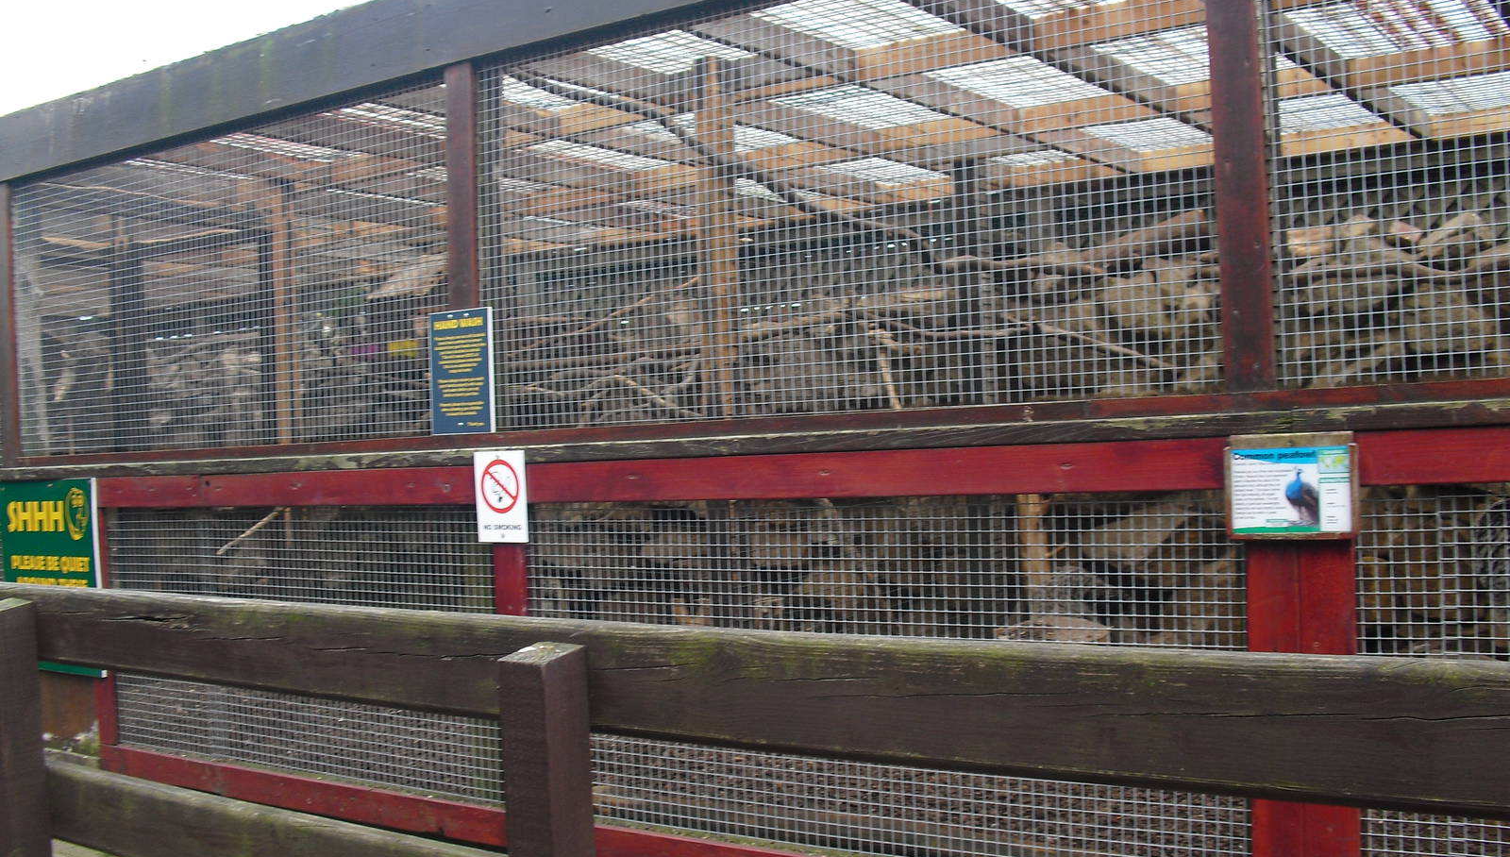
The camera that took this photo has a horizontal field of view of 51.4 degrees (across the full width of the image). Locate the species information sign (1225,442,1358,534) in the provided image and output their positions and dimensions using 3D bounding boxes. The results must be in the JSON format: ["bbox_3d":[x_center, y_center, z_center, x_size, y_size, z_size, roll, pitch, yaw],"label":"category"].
[{"bbox_3d":[0.898,0.107,2.619,0.218,0.154,0.022,-2,-1,35],"label":"species information sign"}]

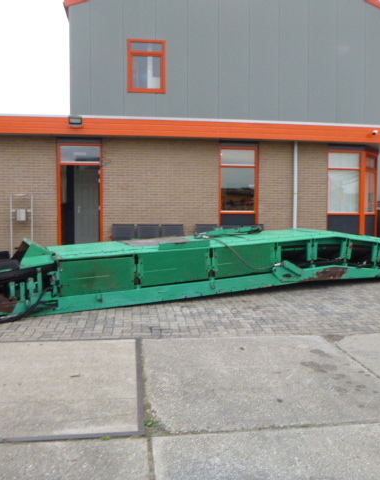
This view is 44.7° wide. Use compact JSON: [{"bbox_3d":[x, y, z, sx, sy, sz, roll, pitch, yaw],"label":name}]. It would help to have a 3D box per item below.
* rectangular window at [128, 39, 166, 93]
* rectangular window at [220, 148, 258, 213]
[{"bbox_3d":[-1.358,-5.502,14.648,1.216,1.679,0.120,0,4,-7],"label":"rectangular window"},{"bbox_3d":[1.180,-1.445,11.204,0.900,1.630,0.100,0,4,-7],"label":"rectangular window"}]

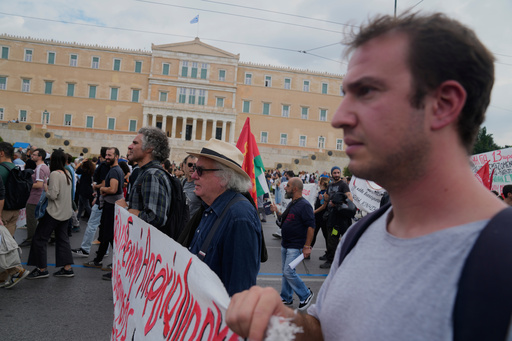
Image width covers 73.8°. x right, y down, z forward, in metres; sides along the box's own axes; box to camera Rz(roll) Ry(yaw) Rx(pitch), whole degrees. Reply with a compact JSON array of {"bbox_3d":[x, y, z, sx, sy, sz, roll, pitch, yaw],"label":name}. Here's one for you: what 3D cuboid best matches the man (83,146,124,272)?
[{"bbox_3d":[-2.210,0.570,5.000,0.600,1.750,0.520,5,-2,-19],"label":"man"}]

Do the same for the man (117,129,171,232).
[{"bbox_3d":[-0.780,0.580,2.340,0.500,1.770,0.540,5,-2,-20],"label":"man"}]

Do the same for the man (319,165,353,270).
[{"bbox_3d":[1.430,0.830,6.100,0.500,1.790,0.580,6,-3,-44],"label":"man"}]

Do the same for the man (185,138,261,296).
[{"bbox_3d":[-0.170,0.660,1.700,0.460,1.670,0.530,5,-2,-23],"label":"man"}]

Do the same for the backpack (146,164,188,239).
[{"bbox_3d":[-0.600,0.260,2.420,0.250,0.500,0.320,5,-2,-21],"label":"backpack"}]

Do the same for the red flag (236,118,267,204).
[{"bbox_3d":[-0.090,-0.090,4.700,0.500,1.250,0.280,4,-2,0],"label":"red flag"}]

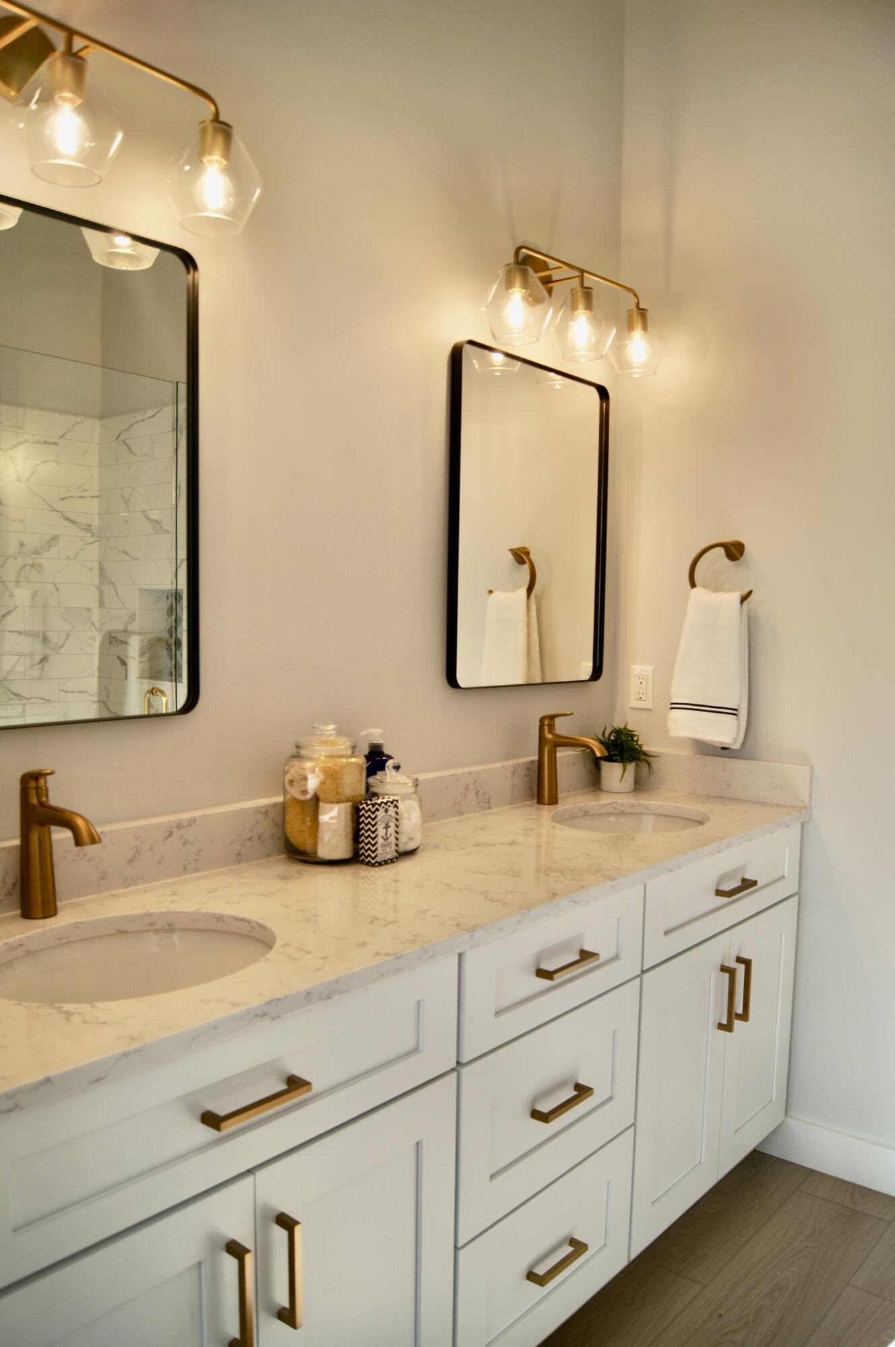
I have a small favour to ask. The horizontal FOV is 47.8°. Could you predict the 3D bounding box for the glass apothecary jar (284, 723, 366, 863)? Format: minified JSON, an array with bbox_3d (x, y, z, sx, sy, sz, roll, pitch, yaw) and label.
[{"bbox_3d":[-0.225,0.219,1.873,0.152,0.252,0.152,1,3,0],"label":"glass apothecary jar"}]

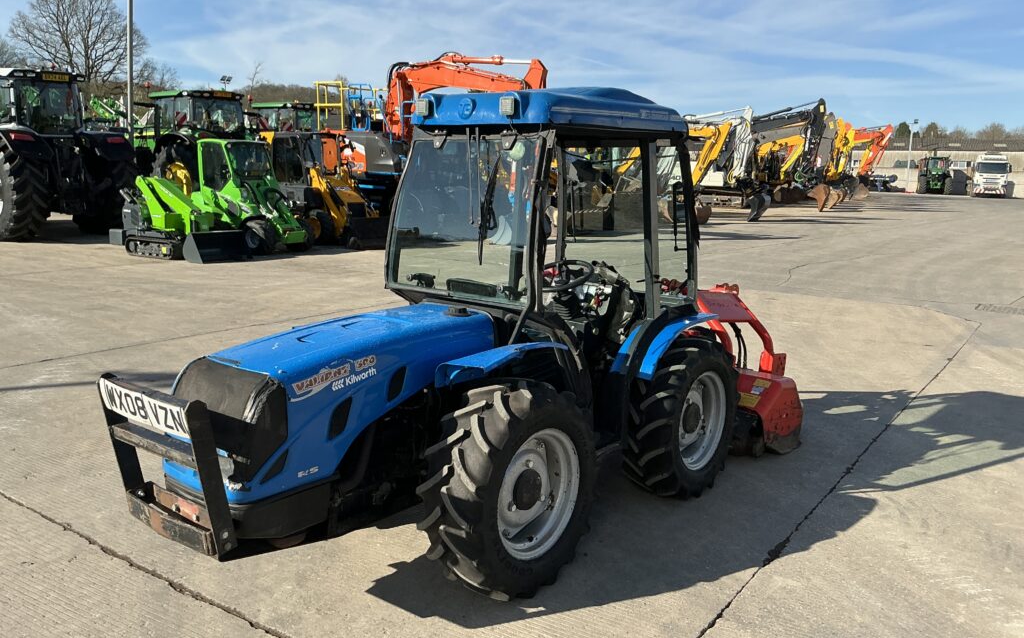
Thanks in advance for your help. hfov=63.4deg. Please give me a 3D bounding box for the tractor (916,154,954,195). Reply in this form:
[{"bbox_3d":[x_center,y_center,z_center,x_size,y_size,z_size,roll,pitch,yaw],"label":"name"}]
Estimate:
[{"bbox_3d":[35.660,-12.041,69.500,2.500,3.000,4.800,8,12,28],"label":"tractor"}]

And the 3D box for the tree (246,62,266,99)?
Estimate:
[{"bbox_3d":[-26.322,-22.628,85.000,2.300,7.500,2.200,2,10,0],"label":"tree"}]

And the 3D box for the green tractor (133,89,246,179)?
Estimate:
[{"bbox_3d":[-8.055,-3.991,21.062,5.200,3.200,2.550,10,13,39],"label":"green tractor"}]

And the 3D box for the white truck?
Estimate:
[{"bbox_3d":[43.218,-12.952,74.500,2.550,3.700,7.000,8,12,29],"label":"white truck"}]

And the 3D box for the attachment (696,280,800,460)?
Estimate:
[{"bbox_3d":[1.291,0.267,5.718,1.280,1.130,0.820,10,13,38],"label":"attachment"}]

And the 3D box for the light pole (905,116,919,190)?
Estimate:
[{"bbox_3d":[35.647,-14.607,74.000,0.900,6.400,0.400,8,12,29],"label":"light pole"}]

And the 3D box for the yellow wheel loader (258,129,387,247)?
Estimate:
[{"bbox_3d":[-3.935,-2.973,18.533,1.600,2.400,3.800,-7,14,-42],"label":"yellow wheel loader"}]

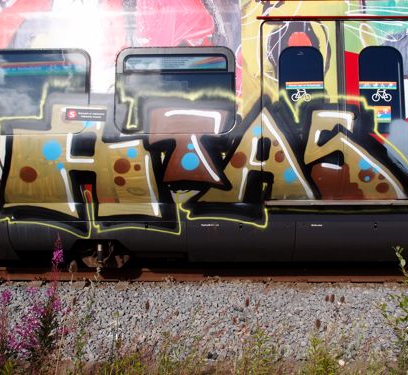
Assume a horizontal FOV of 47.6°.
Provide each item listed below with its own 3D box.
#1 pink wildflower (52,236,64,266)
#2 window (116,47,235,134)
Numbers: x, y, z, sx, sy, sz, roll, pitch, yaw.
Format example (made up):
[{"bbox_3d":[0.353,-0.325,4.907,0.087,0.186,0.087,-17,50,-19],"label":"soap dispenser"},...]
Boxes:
[{"bbox_3d":[-0.913,0.395,2.900,0.075,0.200,0.075,0,2,0],"label":"pink wildflower"},{"bbox_3d":[-0.332,-1.130,5.380,1.360,1.010,0.070,0,-5,0],"label":"window"}]

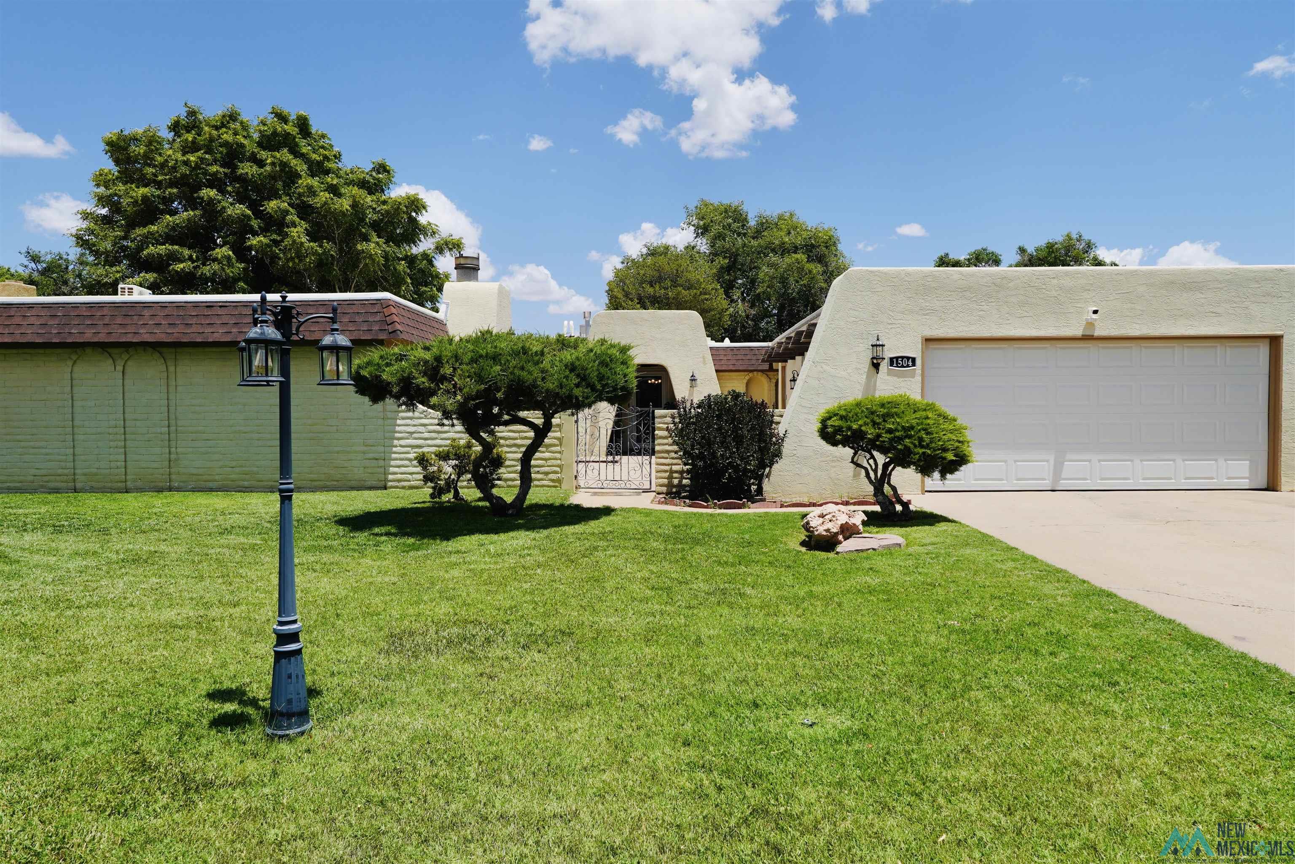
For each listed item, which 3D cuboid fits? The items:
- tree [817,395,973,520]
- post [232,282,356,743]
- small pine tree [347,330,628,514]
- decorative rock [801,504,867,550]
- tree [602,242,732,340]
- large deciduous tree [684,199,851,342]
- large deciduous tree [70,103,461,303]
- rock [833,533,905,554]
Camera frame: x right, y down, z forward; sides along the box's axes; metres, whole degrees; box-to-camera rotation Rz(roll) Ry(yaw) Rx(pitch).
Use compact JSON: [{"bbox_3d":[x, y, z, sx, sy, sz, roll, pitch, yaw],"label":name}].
[{"bbox_3d":[2.800,0.280,8.970,1.760,1.420,1.400,0,1,0],"label":"tree"},{"bbox_3d":[-1.780,0.390,3.830,0.600,2.170,0.550,0,1,0],"label":"post"},{"bbox_3d":[-1.740,-0.100,9.250,3.200,2.200,2.300,-1,1,-8],"label":"small pine tree"},{"bbox_3d":[1.850,0.910,7.850,0.620,0.400,0.500,0,1,0],"label":"decorative rock"},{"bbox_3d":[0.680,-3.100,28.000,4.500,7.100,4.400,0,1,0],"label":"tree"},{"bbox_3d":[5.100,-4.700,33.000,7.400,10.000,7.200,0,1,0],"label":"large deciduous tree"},{"bbox_3d":[-12.200,-5.100,26.000,11.600,11.200,11.200,0,1,0],"label":"large deciduous tree"},{"bbox_3d":[2.160,1.090,7.670,0.700,0.120,0.480,0,1,0],"label":"rock"}]

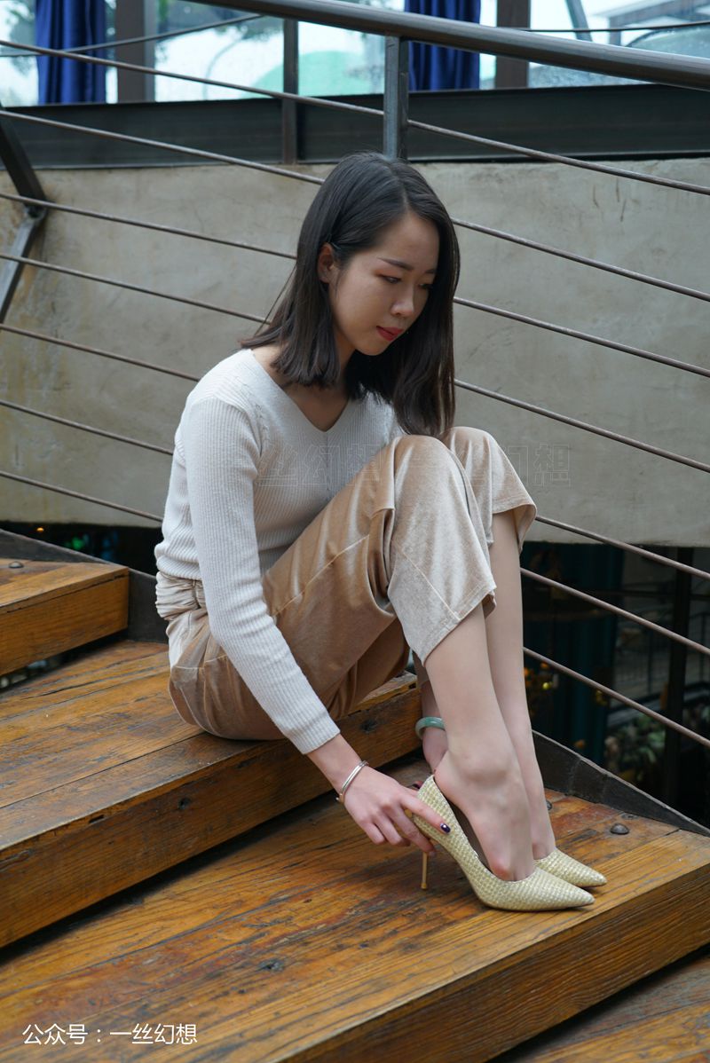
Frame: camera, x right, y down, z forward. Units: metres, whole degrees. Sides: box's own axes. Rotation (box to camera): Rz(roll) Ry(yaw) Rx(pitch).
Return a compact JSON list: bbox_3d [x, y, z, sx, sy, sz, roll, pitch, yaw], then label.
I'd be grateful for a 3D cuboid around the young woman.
[{"bbox_3d":[0.058,-0.040,1.792,0.700,0.939,0.420,8,12,36],"label":"young woman"}]

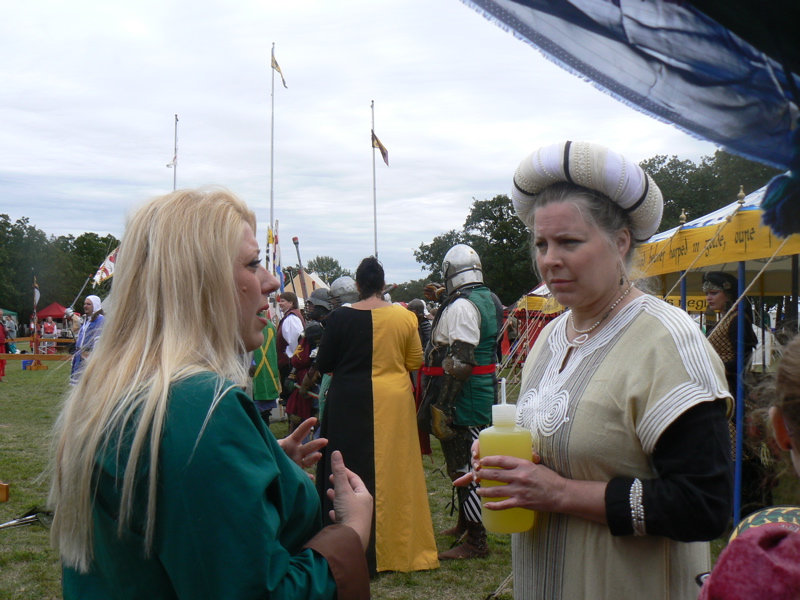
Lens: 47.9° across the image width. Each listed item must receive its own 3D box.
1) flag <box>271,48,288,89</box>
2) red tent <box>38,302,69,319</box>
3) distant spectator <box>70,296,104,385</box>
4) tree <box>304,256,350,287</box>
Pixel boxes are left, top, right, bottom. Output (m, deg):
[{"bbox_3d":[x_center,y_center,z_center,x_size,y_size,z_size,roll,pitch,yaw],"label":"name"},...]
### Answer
[{"bbox_3d":[-3.744,-7.192,28.000,0.560,1.220,0.200,0,-1,-17],"label":"flag"},{"bbox_3d":[-22.137,1.611,57.969,2.900,2.900,2.900,0,-1,-21],"label":"red tent"},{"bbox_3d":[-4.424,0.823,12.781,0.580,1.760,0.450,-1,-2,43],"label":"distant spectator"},{"bbox_3d":[-11.106,-2.408,140.000,7.200,9.000,7.000,0,-1,0],"label":"tree"}]

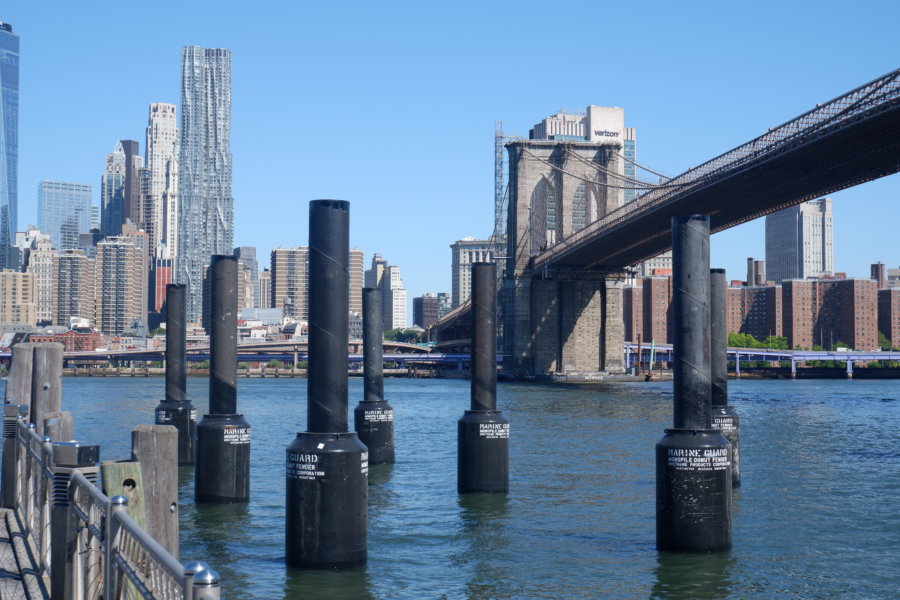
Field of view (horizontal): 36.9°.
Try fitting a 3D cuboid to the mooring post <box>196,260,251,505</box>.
[{"bbox_3d":[-7.387,2.546,44.273,1.780,7.980,1.780,0,-3,0],"label":"mooring post"}]

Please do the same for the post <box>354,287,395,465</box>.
[{"bbox_3d":[-3.372,3.422,61.361,1.780,7.980,1.780,0,-3,0],"label":"post"}]

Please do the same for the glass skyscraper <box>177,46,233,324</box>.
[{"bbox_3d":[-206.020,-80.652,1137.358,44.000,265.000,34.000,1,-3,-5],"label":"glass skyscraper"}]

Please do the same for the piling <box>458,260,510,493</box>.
[{"bbox_3d":[1.183,2.763,48.523,1.830,8.210,1.830,0,-3,0],"label":"piling"}]

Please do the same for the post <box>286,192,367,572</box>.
[{"bbox_3d":[-2.738,1.843,30.395,1.830,8.210,1.830,0,-3,0],"label":"post"}]

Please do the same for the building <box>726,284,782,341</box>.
[{"bbox_3d":[170.124,15.200,750.842,25.000,45.500,30.000,3,-4,-44],"label":"building"}]

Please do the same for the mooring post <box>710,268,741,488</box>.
[{"bbox_3d":[9.820,2.868,49.939,1.780,7.980,1.780,0,-3,0],"label":"mooring post"}]

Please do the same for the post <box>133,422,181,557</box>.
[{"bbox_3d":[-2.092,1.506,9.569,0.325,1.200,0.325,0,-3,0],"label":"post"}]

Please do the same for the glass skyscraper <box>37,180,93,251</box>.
[{"bbox_3d":[-477.038,-30.994,1668.485,58.000,226.000,43.000,2,-3,-32],"label":"glass skyscraper"}]

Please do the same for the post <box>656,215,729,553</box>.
[{"bbox_3d":[5.884,1.978,32.614,1.780,7.980,1.780,0,-3,0],"label":"post"}]

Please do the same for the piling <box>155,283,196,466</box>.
[{"bbox_3d":[-12.124,3.323,60.026,1.780,7.980,1.780,0,-3,0],"label":"piling"}]

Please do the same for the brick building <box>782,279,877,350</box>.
[{"bbox_3d":[195.725,13.451,696.236,34.000,47.000,34.000,2,-3,-30],"label":"brick building"}]

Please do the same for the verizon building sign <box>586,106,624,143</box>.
[{"bbox_3d":[102.279,-114.486,887.802,24.500,22.500,8.000,2,-3,-24],"label":"verizon building sign"}]

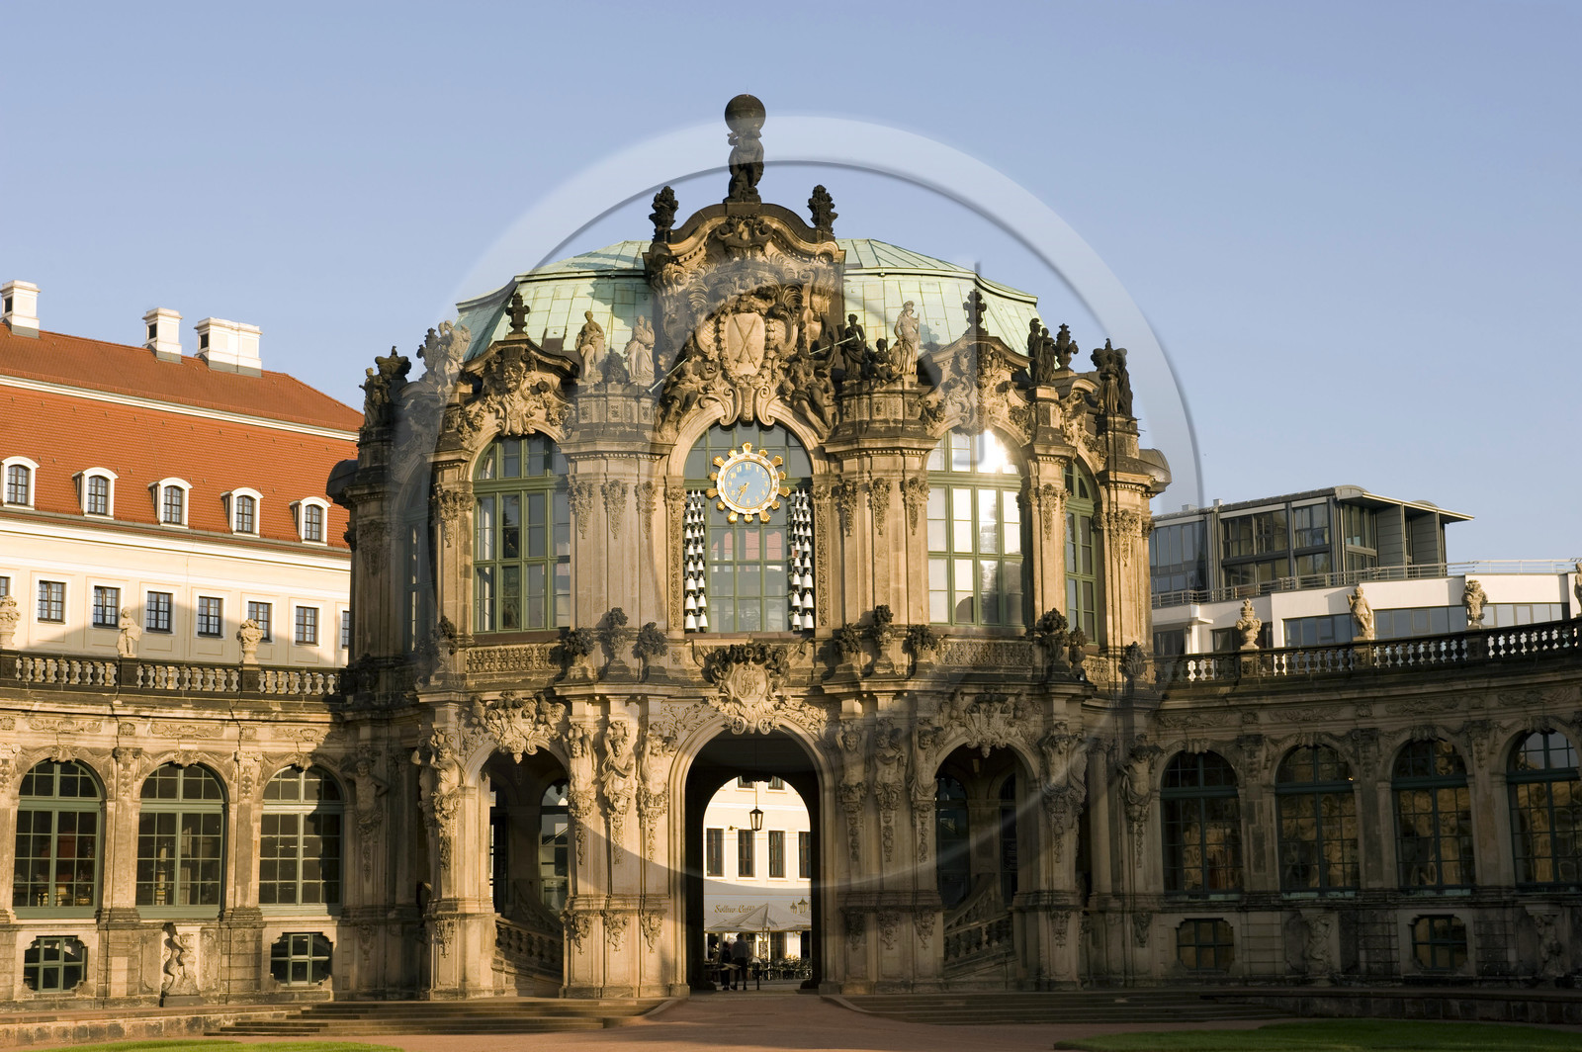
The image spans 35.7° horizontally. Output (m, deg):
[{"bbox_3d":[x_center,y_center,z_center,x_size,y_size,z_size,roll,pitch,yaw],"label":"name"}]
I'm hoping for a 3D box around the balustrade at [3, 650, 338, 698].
[{"bbox_3d":[-16.786,4.238,67.411,9.900,1.030,0.800,6,-11,-38],"label":"balustrade"}]

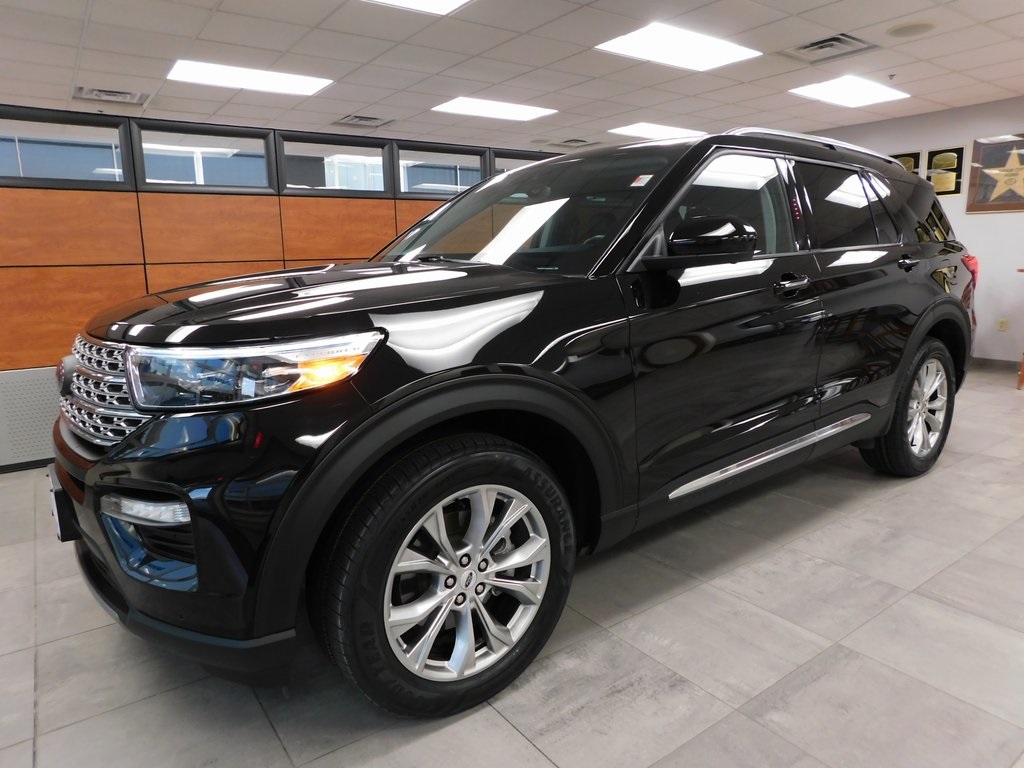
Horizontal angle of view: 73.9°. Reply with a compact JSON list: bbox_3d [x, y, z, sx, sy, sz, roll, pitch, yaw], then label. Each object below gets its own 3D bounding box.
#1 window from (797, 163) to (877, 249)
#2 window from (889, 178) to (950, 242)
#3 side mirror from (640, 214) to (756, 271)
[{"bbox_3d":[1.392,-0.763,2.935,0.664,0.387,0.050,-10,-8,-38],"label":"window"},{"bbox_3d":[2.288,-0.952,3.783,0.740,0.350,0.060,-11,-10,-42],"label":"window"},{"bbox_3d":[0.595,-0.449,2.137,0.250,0.175,0.260,-10,14,-38],"label":"side mirror"}]

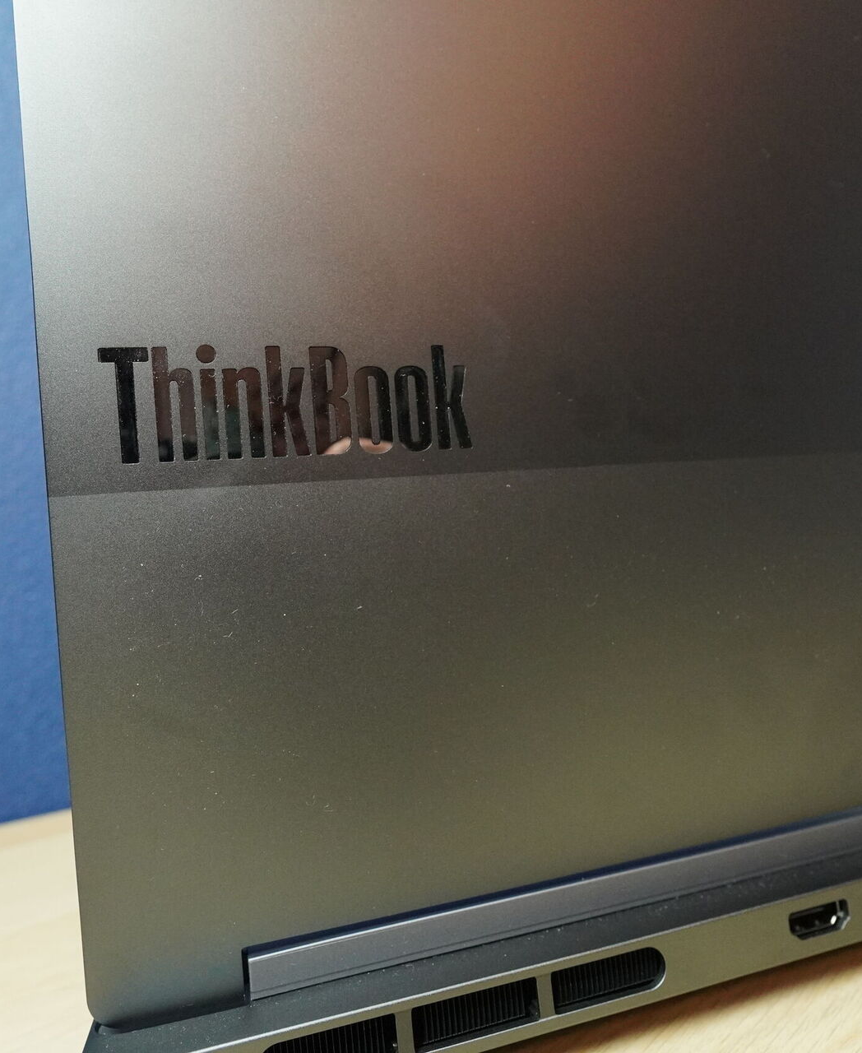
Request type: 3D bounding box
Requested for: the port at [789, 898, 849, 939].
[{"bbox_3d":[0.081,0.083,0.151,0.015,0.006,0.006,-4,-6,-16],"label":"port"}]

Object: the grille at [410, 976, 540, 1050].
[{"bbox_3d":[0.008,0.089,0.129,0.024,0.008,0.004,-4,-6,-16],"label":"grille"}]

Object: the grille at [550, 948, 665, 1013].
[{"bbox_3d":[0.034,0.087,0.136,0.024,0.008,0.004,-4,-6,-16],"label":"grille"}]

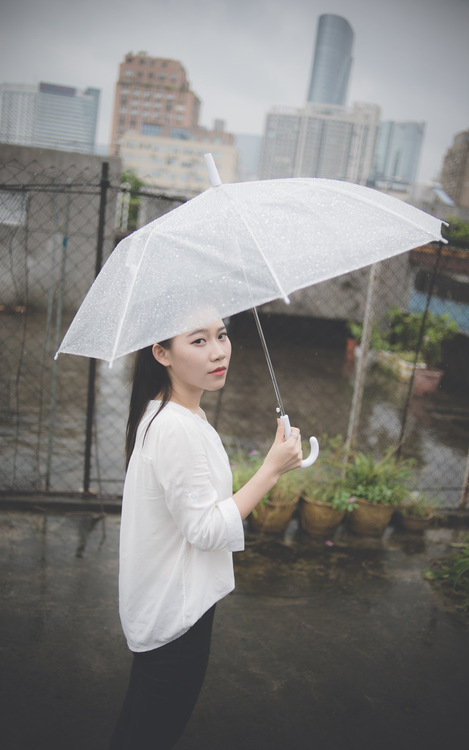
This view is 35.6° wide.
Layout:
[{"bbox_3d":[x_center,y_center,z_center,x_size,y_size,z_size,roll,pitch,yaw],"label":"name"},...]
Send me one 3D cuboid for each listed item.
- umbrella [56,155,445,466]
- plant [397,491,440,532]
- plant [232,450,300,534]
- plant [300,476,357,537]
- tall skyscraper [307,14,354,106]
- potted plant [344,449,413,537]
[{"bbox_3d":[0.059,-0.140,1.743,0.960,0.776,0.980,-17,11,4],"label":"umbrella"},{"bbox_3d":[1.207,0.891,4.820,0.286,0.237,0.271,7,10,0],"label":"plant"},{"bbox_3d":[0.179,0.702,4.500,0.434,0.451,0.412,7,10,0],"label":"plant"},{"bbox_3d":[0.576,0.806,4.550,0.349,0.327,0.332,7,10,0],"label":"plant"},{"bbox_3d":[86.057,-245.003,772.294,43.000,255.000,43.000,7,10,0],"label":"tall skyscraper"},{"bbox_3d":[0.900,0.732,4.650,0.429,0.510,0.407,7,10,0],"label":"potted plant"}]

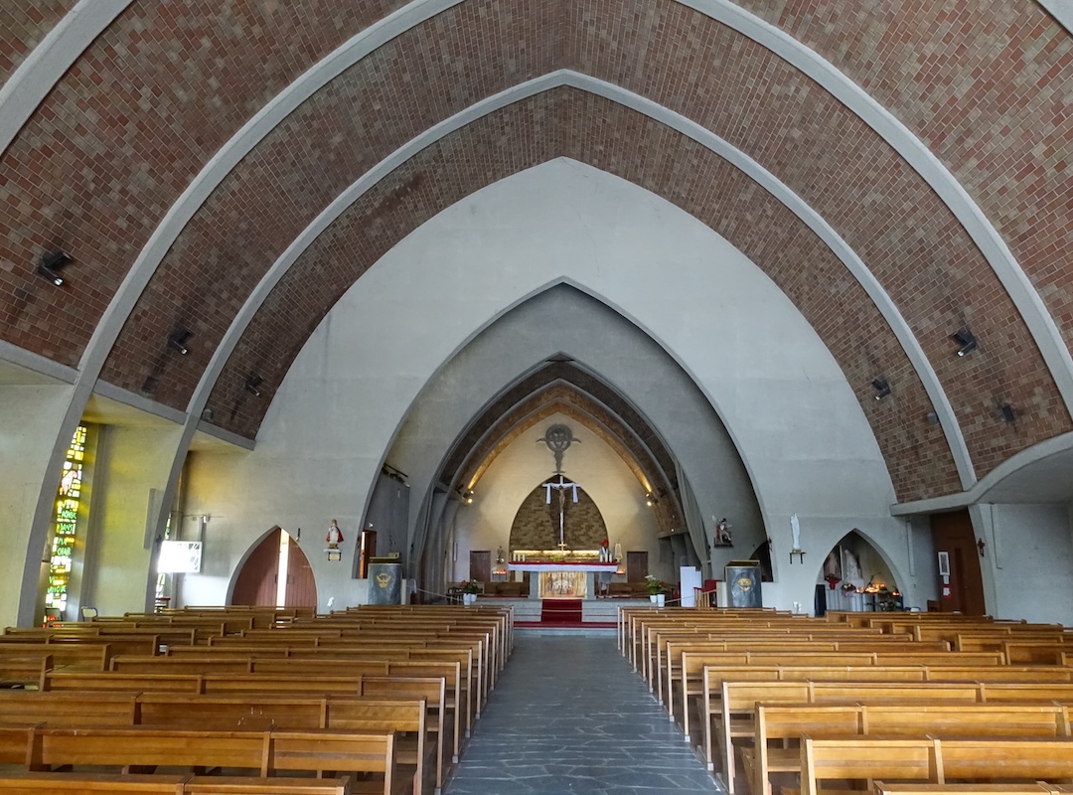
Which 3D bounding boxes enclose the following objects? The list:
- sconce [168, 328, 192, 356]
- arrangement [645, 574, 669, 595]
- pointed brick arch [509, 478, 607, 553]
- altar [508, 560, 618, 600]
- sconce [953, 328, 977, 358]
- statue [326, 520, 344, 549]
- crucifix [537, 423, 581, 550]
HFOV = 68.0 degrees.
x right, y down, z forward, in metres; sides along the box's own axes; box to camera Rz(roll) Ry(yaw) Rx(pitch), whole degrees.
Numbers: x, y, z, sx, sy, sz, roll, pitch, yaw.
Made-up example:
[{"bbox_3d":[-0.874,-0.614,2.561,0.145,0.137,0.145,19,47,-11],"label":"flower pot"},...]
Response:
[{"bbox_3d":[-6.856,-1.058,15.254,0.360,0.460,0.220,0,-12,1],"label":"sconce"},{"bbox_3d":[3.231,5.055,21.450,0.620,0.540,0.500,0,-12,1],"label":"arrangement"},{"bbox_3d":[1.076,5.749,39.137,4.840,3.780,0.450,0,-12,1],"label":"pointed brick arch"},{"bbox_3d":[0.749,5.220,22.548,3.090,1.000,1.000,0,-12,1],"label":"altar"},{"bbox_3d":[7.923,-1.019,14.687,0.360,0.460,0.220,0,-12,1],"label":"sconce"},{"bbox_3d":[-4.986,3.386,19.697,0.430,0.720,0.280,0,-12,1],"label":"statue"},{"bbox_3d":[1.095,4.354,38.918,2.120,6.120,0.500,0,-12,1],"label":"crucifix"}]

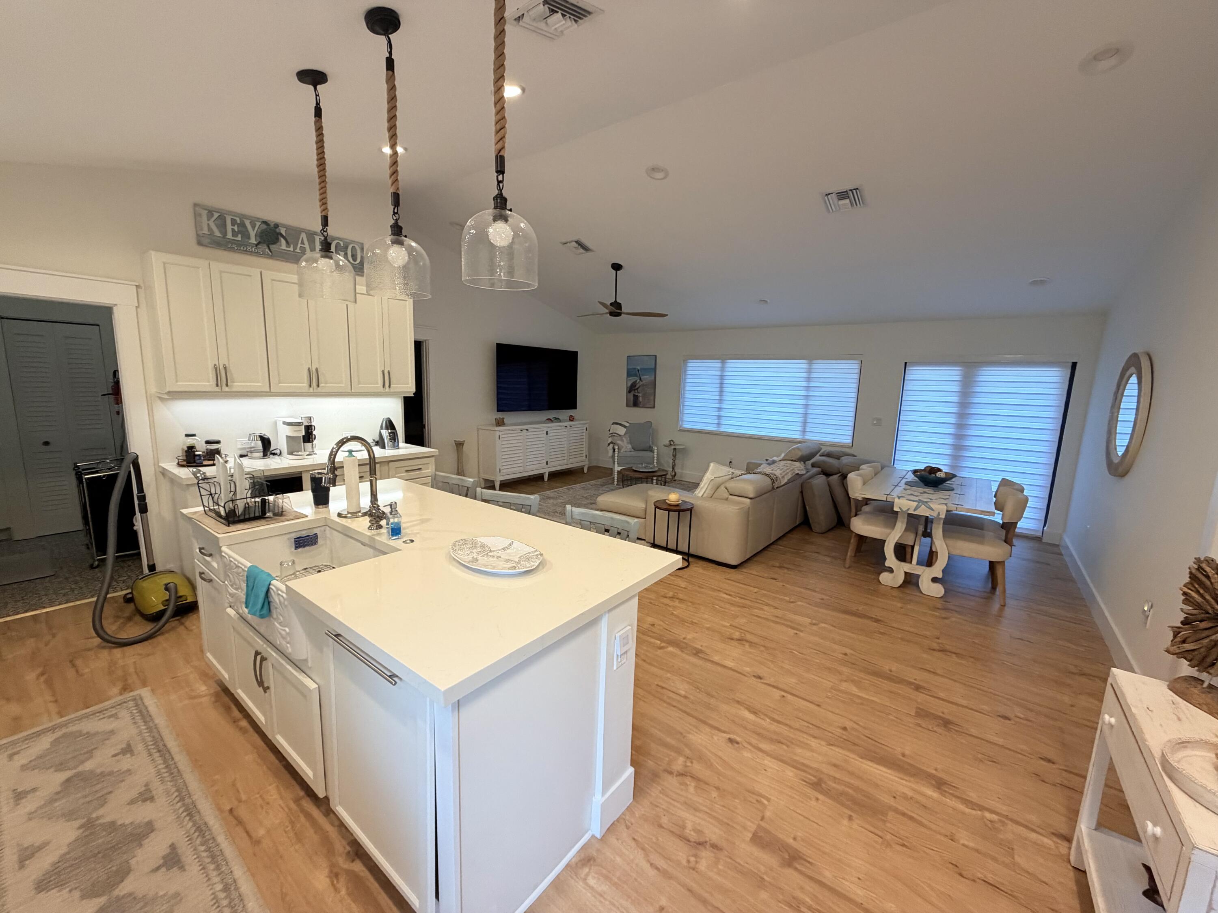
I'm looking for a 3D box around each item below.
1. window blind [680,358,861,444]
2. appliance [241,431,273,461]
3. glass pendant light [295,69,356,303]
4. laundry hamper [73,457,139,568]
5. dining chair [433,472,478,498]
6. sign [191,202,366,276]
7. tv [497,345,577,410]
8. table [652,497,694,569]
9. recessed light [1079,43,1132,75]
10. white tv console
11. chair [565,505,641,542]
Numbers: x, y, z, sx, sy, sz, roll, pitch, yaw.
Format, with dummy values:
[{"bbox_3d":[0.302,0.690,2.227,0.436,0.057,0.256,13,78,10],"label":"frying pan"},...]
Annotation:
[{"bbox_3d":[2.293,-0.858,7.380,2.620,1.130,0.070,9,11,36],"label":"window blind"},{"bbox_3d":[-2.903,-0.096,4.079,0.189,0.219,0.159,1,9,-6],"label":"appliance"},{"bbox_3d":[-1.427,-1.309,2.438,0.260,1.060,0.260,9,11,36],"label":"glass pendant light"},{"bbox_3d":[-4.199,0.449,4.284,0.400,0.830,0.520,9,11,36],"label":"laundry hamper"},{"bbox_3d":[-1.180,0.640,3.169,0.447,0.974,0.507,8,11,35],"label":"dining chair"},{"bbox_3d":[-2.711,-1.807,4.193,0.025,0.295,1.265,9,11,36],"label":"sign"},{"bbox_3d":[-1.109,-1.243,7.971,0.070,1.020,1.830,9,11,36],"label":"tv"},{"bbox_3d":[0.577,0.700,4.482,0.358,0.557,0.358,2,9,0],"label":"table"},{"bbox_3d":[2.603,-2.086,2.583,0.195,0.030,0.195,9,-3,36],"label":"recessed light"},{"bbox_3d":[-1.127,-0.069,7.887,0.400,0.900,2.020,9,11,36],"label":"white tv console"},{"bbox_3d":[-0.189,0.792,2.409,0.447,0.974,0.507,8,11,33],"label":"chair"}]

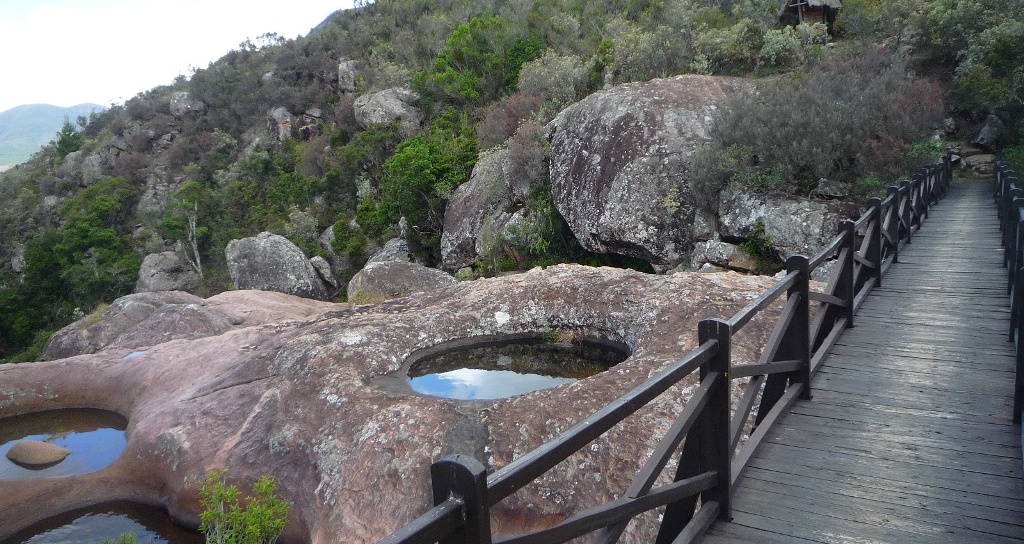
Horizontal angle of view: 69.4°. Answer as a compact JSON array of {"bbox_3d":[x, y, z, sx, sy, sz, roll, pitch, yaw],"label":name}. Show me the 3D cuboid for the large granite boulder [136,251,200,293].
[{"bbox_3d":[-10.916,0.111,23.500,1.993,1.589,2.000,-7,8,-25],"label":"large granite boulder"}]

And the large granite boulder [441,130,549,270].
[{"bbox_3d":[-0.461,-1.780,19.500,2.791,3.692,2.800,-4,7,-1],"label":"large granite boulder"}]

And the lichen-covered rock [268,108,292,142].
[{"bbox_3d":[-12.156,-7.726,39.000,1.344,2.004,1.500,-6,8,-16],"label":"lichen-covered rock"}]

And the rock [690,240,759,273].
[{"bbox_3d":[3.701,-0.267,12.900,1.100,0.580,0.800,-1,7,16],"label":"rock"}]

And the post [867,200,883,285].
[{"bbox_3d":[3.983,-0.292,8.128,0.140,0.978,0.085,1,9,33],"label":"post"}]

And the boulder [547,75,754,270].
[{"bbox_3d":[2.973,-1.993,16.000,4.100,4.100,3.800,-1,6,11],"label":"boulder"}]

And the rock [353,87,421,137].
[{"bbox_3d":[-5.556,-7.028,33.000,3.061,2.320,2.800,-5,7,-9],"label":"rock"}]

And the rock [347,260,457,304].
[{"bbox_3d":[-2.350,0.225,15.800,2.200,1.100,1.700,-4,6,-9],"label":"rock"}]

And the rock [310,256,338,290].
[{"bbox_3d":[-5.146,0.056,20.300,0.850,1.000,0.850,-4,7,-14],"label":"rock"}]

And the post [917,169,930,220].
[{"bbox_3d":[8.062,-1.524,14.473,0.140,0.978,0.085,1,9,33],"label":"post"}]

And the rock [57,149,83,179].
[{"bbox_3d":[-27.525,-6.687,46.000,1.585,1.991,1.700,-8,9,-30],"label":"rock"}]

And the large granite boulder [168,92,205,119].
[{"bbox_3d":[-19.345,-9.916,44.000,2.000,1.650,1.700,-5,7,-23],"label":"large granite boulder"}]

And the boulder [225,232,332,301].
[{"bbox_3d":[-6.153,-0.151,19.500,2.600,1.800,2.100,-5,7,-18],"label":"boulder"}]

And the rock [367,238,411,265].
[{"bbox_3d":[-3.313,-0.392,20.000,1.219,1.028,1.300,-5,7,-9],"label":"rock"}]

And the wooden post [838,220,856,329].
[{"bbox_3d":[2.640,0.018,5.820,0.115,0.860,0.115,1,8,33],"label":"wooden post"}]

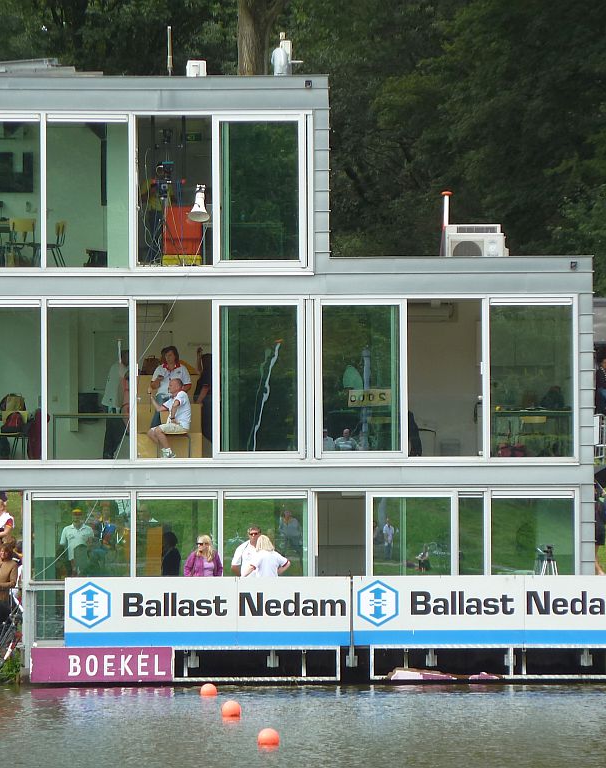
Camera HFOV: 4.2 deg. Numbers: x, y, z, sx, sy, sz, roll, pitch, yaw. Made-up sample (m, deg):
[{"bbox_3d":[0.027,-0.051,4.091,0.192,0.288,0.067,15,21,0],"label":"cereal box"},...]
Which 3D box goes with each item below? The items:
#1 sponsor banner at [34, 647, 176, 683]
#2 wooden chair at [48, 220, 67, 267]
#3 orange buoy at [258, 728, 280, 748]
[{"bbox_3d":[-2.984,4.176,122.200,2.120,0.520,0.050,0,-1,0],"label":"sponsor banner"},{"bbox_3d":[-3.782,-2.037,122.700,0.500,0.800,0.420,0,-1,3],"label":"wooden chair"},{"bbox_3d":[-0.371,3.845,89.000,0.235,0.235,0.235,0,-1,0],"label":"orange buoy"}]

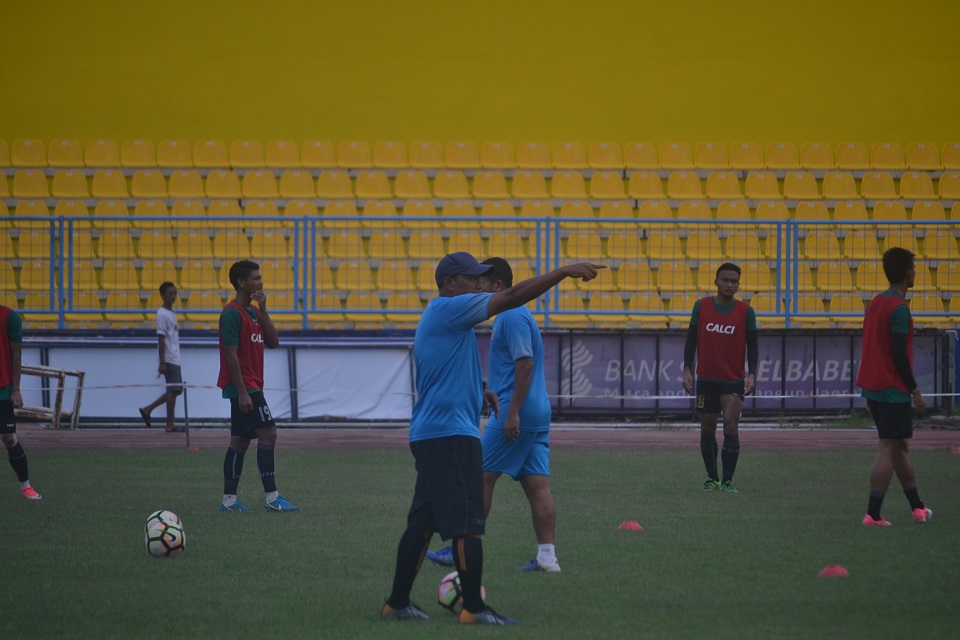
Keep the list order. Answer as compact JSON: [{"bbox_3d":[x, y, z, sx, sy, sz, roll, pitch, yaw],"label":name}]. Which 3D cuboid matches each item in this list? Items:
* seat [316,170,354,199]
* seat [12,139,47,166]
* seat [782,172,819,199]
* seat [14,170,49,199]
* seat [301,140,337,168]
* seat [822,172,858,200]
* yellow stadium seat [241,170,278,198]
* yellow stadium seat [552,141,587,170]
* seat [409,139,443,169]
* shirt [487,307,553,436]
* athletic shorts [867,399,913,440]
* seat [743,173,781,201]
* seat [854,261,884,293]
[{"bbox_3d":[-1.625,-1.526,81.524,0.410,0.315,0.400,0,0,-6],"label":"seat"},{"bbox_3d":[-5.521,-2.046,88.223,0.440,0.345,0.420,0,0,-3],"label":"seat"},{"bbox_3d":[4.072,-1.706,91.392,0.440,0.350,0.420,0,0,-5],"label":"seat"},{"bbox_3d":[-5.517,-1.663,88.366,0.450,0.350,0.420,0,0,-4],"label":"seat"},{"bbox_3d":[-2.006,-2.056,89.442,0.450,0.350,0.420,0,0,-4],"label":"seat"},{"bbox_3d":[4.624,-1.721,92.470,0.450,0.355,0.420,0,0,-5],"label":"seat"},{"bbox_3d":[-2.801,-1.727,91.876,0.450,0.355,0.420,0,0,-5],"label":"yellow stadium seat"},{"bbox_3d":[1.101,-2.023,88.555,0.440,0.345,0.420,0,0,-3],"label":"yellow stadium seat"},{"bbox_3d":[-0.678,-2.058,89.547,0.450,0.350,0.420,0,0,-4],"label":"seat"},{"bbox_3d":[0.213,0.268,39.400,0.360,0.690,0.520,0,0,-5],"label":"shirt"},{"bbox_3d":[2.606,0.560,45.600,0.280,0.380,0.350,0,0,-35],"label":"athletic shorts"},{"bbox_3d":[3.448,-1.635,87.872,0.440,0.345,0.420,0,0,-3],"label":"seat"},{"bbox_3d":[4.949,-0.539,90.196,0.450,0.355,0.420,0,0,-5],"label":"seat"}]

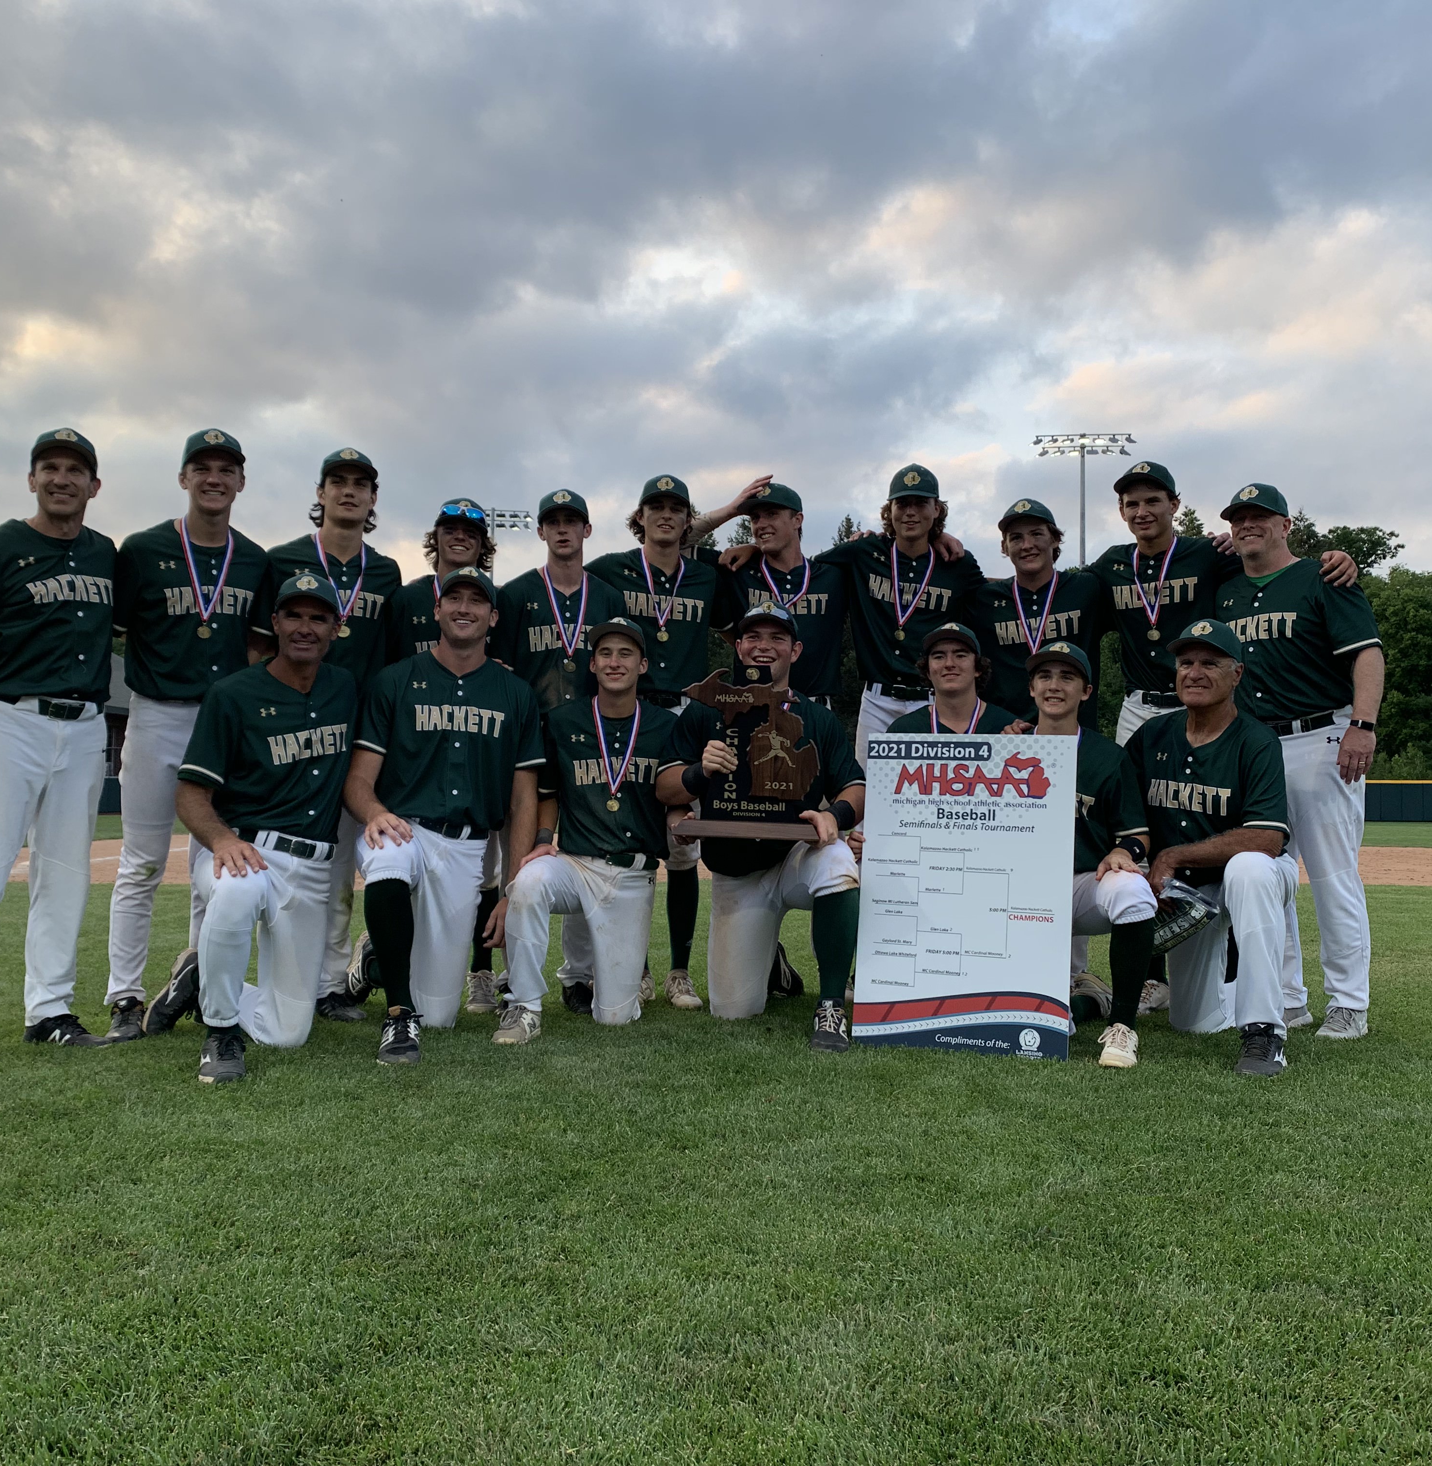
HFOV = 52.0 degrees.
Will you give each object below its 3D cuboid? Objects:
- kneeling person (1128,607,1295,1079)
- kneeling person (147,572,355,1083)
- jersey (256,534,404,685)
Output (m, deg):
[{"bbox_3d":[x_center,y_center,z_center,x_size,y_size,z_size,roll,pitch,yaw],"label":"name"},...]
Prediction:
[{"bbox_3d":[1.540,0.299,4.512,0.533,1.300,1.088,-1,-3,28],"label":"kneeling person"},{"bbox_3d":[-1.320,0.218,4.140,0.550,1.360,0.830,3,-4,-38],"label":"kneeling person"},{"bbox_3d":[-1.255,-0.355,4.780,0.500,0.620,0.270,2,-3,-25],"label":"jersey"}]

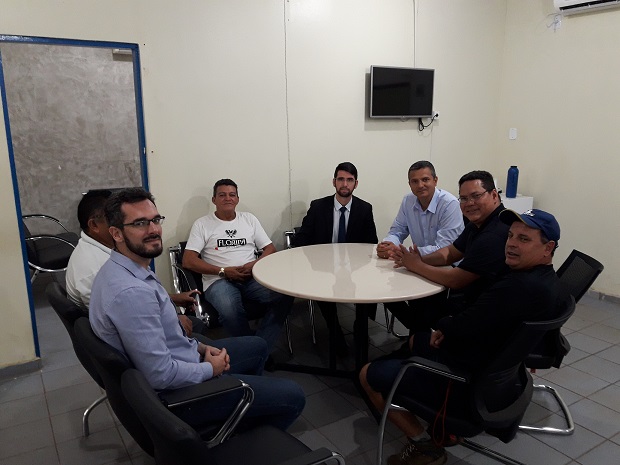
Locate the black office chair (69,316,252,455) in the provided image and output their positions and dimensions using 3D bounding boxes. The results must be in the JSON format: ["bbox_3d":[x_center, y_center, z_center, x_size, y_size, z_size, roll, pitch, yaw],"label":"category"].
[{"bbox_3d":[-0.553,0.763,2.030,0.600,0.880,0.570,-8,14,-31],"label":"black office chair"}]

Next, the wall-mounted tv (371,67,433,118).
[{"bbox_3d":[0.843,-1.257,4.520,0.735,0.430,0.070,-8,14,-31],"label":"wall-mounted tv"}]

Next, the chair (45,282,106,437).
[{"bbox_3d":[-0.900,0.657,2.461,0.600,0.870,0.570,-8,14,-31],"label":"chair"}]

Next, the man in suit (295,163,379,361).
[{"bbox_3d":[0.231,0.146,3.743,0.580,1.310,0.820,-4,12,-15],"label":"man in suit"}]

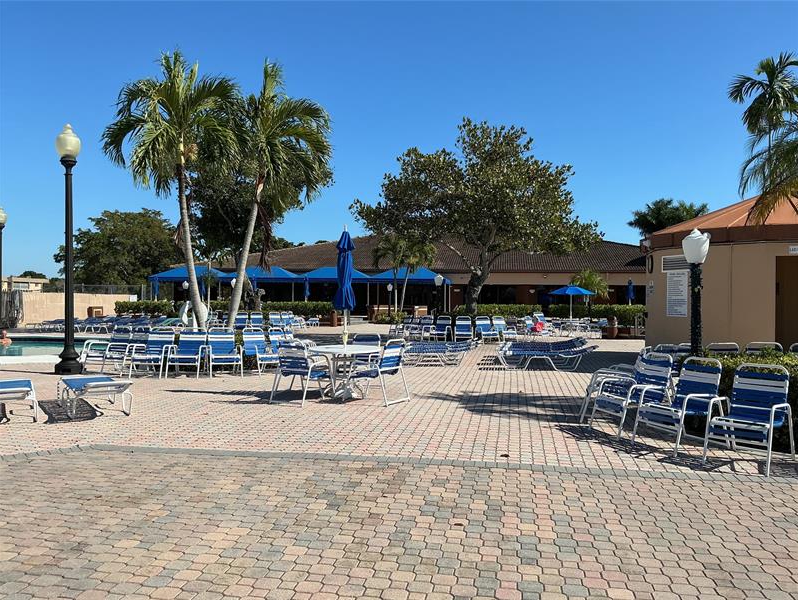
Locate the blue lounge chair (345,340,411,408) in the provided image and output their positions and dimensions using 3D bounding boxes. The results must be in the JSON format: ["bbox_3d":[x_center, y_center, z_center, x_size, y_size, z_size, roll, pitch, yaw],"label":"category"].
[{"bbox_3d":[-0.279,1.022,9.617,0.760,0.870,0.590,0,0,34],"label":"blue lounge chair"}]

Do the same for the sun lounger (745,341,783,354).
[{"bbox_3d":[5.020,0.994,8.900,0.580,0.850,0.760,0,0,6],"label":"sun lounger"}]

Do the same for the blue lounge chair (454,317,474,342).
[{"bbox_3d":[2.101,0.949,21.597,0.590,0.870,0.760,0,0,4],"label":"blue lounge chair"}]

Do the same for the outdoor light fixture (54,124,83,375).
[{"bbox_3d":[-6.495,-1.029,13.184,0.530,4.900,0.530,0,0,0],"label":"outdoor light fixture"}]

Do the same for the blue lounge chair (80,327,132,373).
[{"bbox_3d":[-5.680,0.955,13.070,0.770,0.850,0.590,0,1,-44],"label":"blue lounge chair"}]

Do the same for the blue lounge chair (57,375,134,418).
[{"bbox_3d":[-3.970,1.221,8.678,0.670,0.470,1.980,0,0,-32],"label":"blue lounge chair"}]

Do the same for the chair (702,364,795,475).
[{"bbox_3d":[3.150,1.023,6.000,0.590,0.850,0.780,0,1,45],"label":"chair"}]

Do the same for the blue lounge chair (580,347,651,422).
[{"bbox_3d":[2.570,1.003,8.000,0.760,0.850,0.580,0,0,17],"label":"blue lounge chair"}]

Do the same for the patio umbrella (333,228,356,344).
[{"bbox_3d":[-0.790,0.170,9.800,0.360,2.480,0.360,0,0,0],"label":"patio umbrella"}]

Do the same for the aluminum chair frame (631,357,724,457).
[{"bbox_3d":[2.930,1.070,6.950,0.780,0.890,0.590,0,0,-26],"label":"aluminum chair frame"}]

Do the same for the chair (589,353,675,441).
[{"bbox_3d":[2.546,1.042,7.337,0.750,0.870,0.590,0,0,-18],"label":"chair"}]

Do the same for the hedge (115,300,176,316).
[{"bbox_3d":[-15.899,0.505,42.297,3.800,0.950,1.100,0,0,0],"label":"hedge"}]

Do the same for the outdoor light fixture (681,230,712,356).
[{"bbox_3d":[3.732,0.293,8.392,0.360,2.360,0.360,0,0,0],"label":"outdoor light fixture"}]

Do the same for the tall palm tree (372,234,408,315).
[{"bbox_3d":[-0.580,-1.280,41.000,2.200,5.400,2.200,0,0,0],"label":"tall palm tree"}]

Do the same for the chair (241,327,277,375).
[{"bbox_3d":[-2.630,1.007,12.950,0.590,0.890,0.780,0,0,-43],"label":"chair"}]

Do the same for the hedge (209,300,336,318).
[{"bbox_3d":[-7.600,0.640,39.500,7.300,1.150,1.100,0,0,0],"label":"hedge"}]

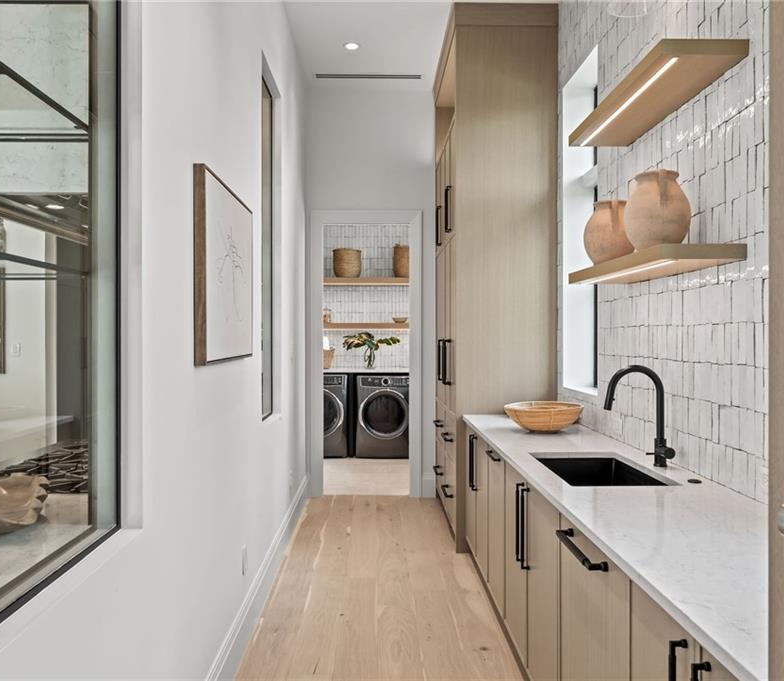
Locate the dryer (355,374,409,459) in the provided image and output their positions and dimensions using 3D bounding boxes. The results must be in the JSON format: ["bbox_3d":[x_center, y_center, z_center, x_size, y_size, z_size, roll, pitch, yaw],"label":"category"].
[{"bbox_3d":[-0.073,0.891,8.296,0.686,0.972,0.780,0,0,-1],"label":"dryer"}]

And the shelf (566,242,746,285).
[{"bbox_3d":[0.977,-0.282,2.670,0.280,0.049,1.005,0,0,-1],"label":"shelf"}]

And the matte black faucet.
[{"bbox_3d":[0.955,0.296,2.642,0.245,0.395,0.115,0,0,-1],"label":"matte black faucet"}]

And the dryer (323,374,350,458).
[{"bbox_3d":[-0.877,0.891,8.275,0.686,0.972,0.780,0,0,-1],"label":"dryer"}]

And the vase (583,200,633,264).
[{"bbox_3d":[0.968,-0.459,3.009,0.232,0.303,0.232,0,0,-1],"label":"vase"}]

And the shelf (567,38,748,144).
[{"bbox_3d":[0.980,-0.931,2.673,0.277,0.050,1.025,0,0,-1],"label":"shelf"}]

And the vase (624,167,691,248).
[{"bbox_3d":[0.981,-0.465,2.516,0.230,0.320,0.230,0,0,-1],"label":"vase"}]

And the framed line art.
[{"bbox_3d":[-0.618,-0.243,2.572,0.039,0.632,0.836,0,0,-1],"label":"framed line art"}]

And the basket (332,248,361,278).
[{"bbox_3d":[-0.562,-0.960,8.564,0.350,0.365,0.350,0,0,-1],"label":"basket"}]

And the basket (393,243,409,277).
[{"bbox_3d":[0.184,-0.982,8.583,0.340,0.411,0.340,0,0,-1],"label":"basket"}]

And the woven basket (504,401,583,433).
[{"bbox_3d":[0.826,0.418,3.690,0.415,0.138,0.415,0,0,0],"label":"woven basket"}]

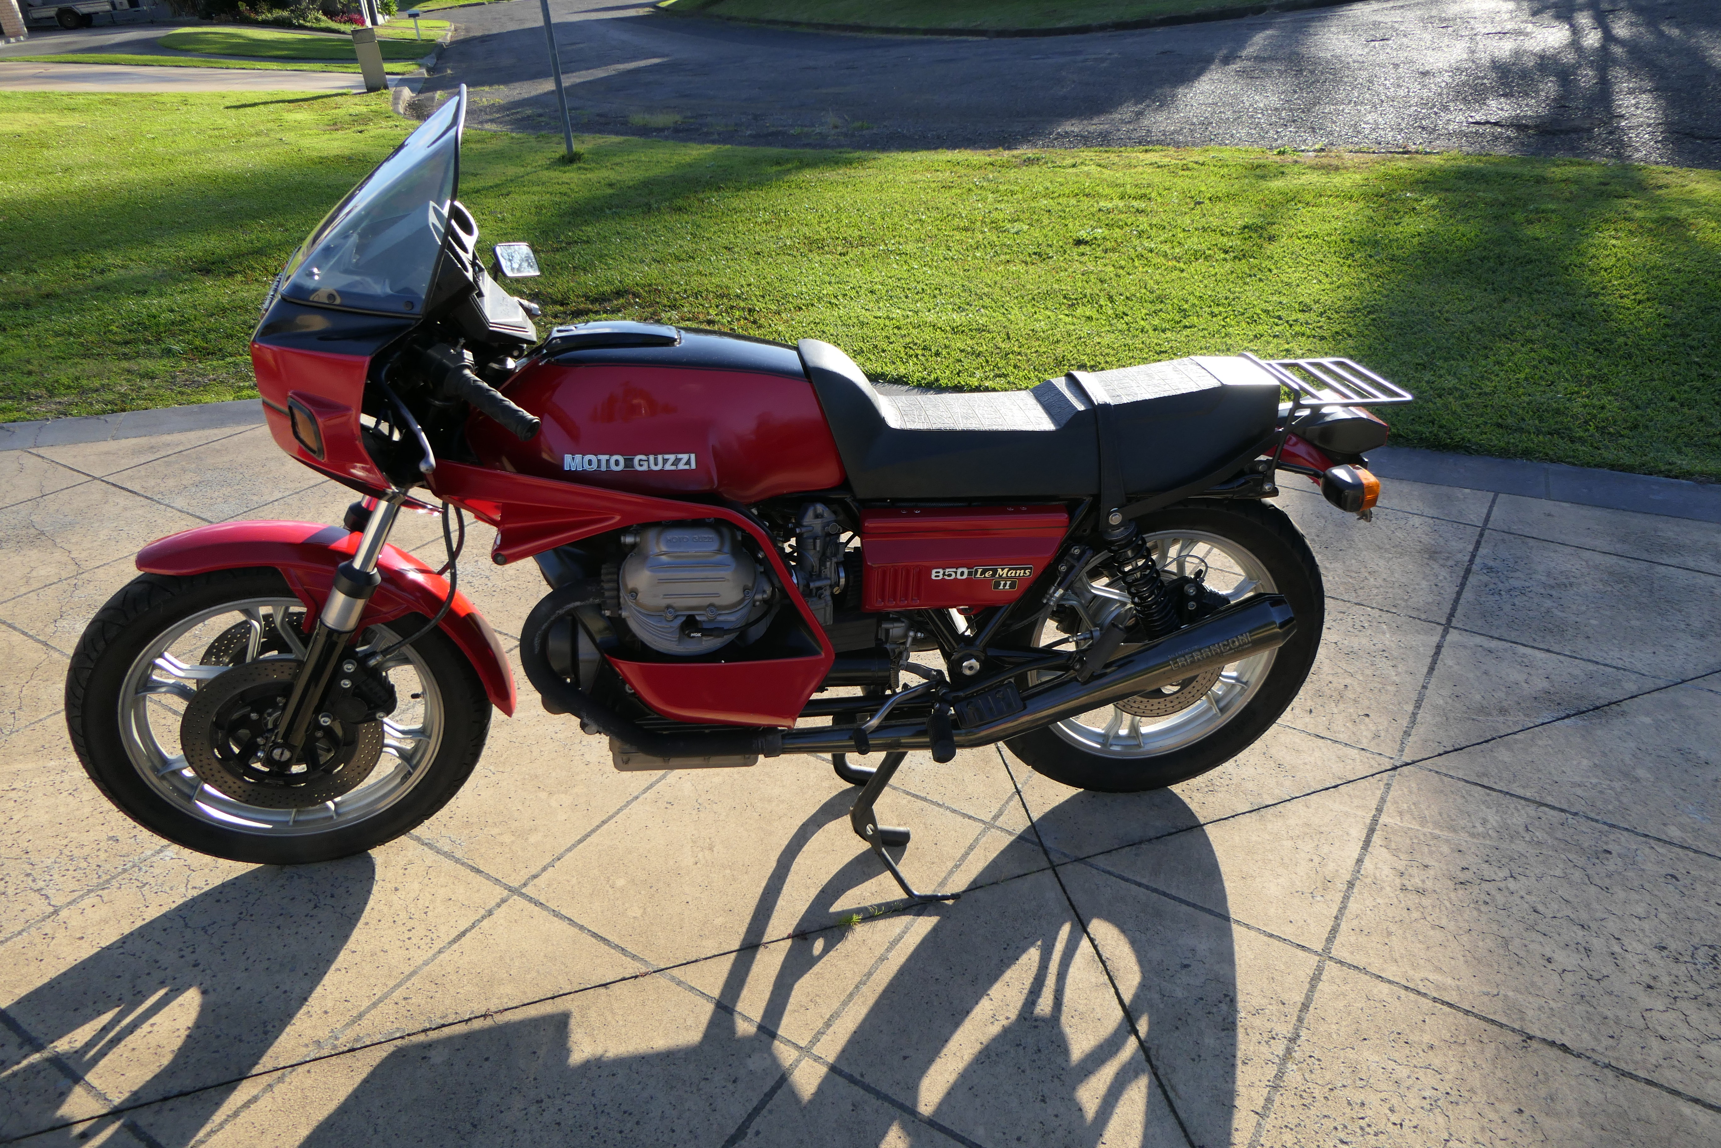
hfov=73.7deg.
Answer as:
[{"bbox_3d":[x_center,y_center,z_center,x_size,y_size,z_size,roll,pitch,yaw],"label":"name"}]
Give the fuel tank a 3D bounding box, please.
[{"bbox_3d":[-0.315,-0.262,1.787,0.575,0.270,0.300,-4,27,-8],"label":"fuel tank"}]

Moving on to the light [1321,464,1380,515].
[{"bbox_3d":[0.790,-0.138,1.855,0.084,0.072,0.070,-4,27,-8],"label":"light"}]

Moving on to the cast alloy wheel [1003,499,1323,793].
[{"bbox_3d":[0.539,0.129,2.133,0.656,0.656,0.112,-4,27,-8],"label":"cast alloy wheel"}]

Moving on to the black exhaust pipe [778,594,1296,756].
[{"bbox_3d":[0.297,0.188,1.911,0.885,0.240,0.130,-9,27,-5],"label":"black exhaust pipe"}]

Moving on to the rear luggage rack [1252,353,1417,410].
[{"bbox_3d":[0.783,-0.337,1.944,0.218,0.050,0.224,-4,27,-8],"label":"rear luggage rack"}]

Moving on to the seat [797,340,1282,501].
[{"bbox_3d":[0.282,-0.289,1.880,0.785,0.228,0.260,-4,27,-8],"label":"seat"}]

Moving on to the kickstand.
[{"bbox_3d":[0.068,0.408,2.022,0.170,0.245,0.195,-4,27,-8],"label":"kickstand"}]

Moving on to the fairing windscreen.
[{"bbox_3d":[-0.671,-0.522,1.568,0.290,0.280,0.410,-8,32,-15],"label":"fairing windscreen"}]

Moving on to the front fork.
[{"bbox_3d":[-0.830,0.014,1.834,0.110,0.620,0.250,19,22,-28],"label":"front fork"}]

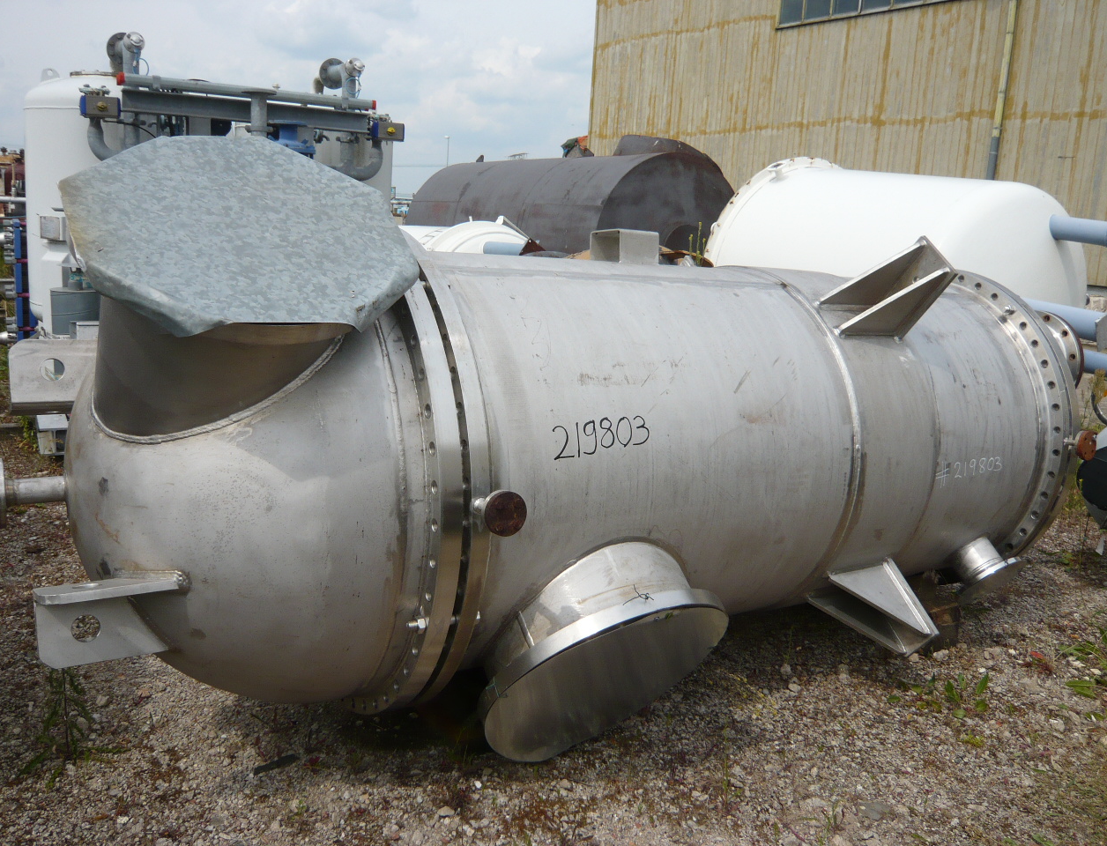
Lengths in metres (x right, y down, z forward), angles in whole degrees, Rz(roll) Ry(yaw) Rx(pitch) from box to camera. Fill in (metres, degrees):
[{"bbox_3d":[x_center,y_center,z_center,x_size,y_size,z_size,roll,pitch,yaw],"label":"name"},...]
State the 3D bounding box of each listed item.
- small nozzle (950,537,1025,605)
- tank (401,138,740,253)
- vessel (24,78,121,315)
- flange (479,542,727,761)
[{"bbox_3d":[1.616,0.539,3.493,0.285,0.285,0.179,-3,49,-33],"label":"small nozzle"},{"bbox_3d":[0.049,-2.721,13.776,2.500,2.560,5.750,-2,14,-31],"label":"tank"},{"bbox_3d":[-4.051,-1.907,8.200,1.240,2.367,1.240,-3,12,-33],"label":"vessel"},{"bbox_3d":[0.093,0.601,2.493,0.711,0.711,0.266,-3,47,-33],"label":"flange"}]

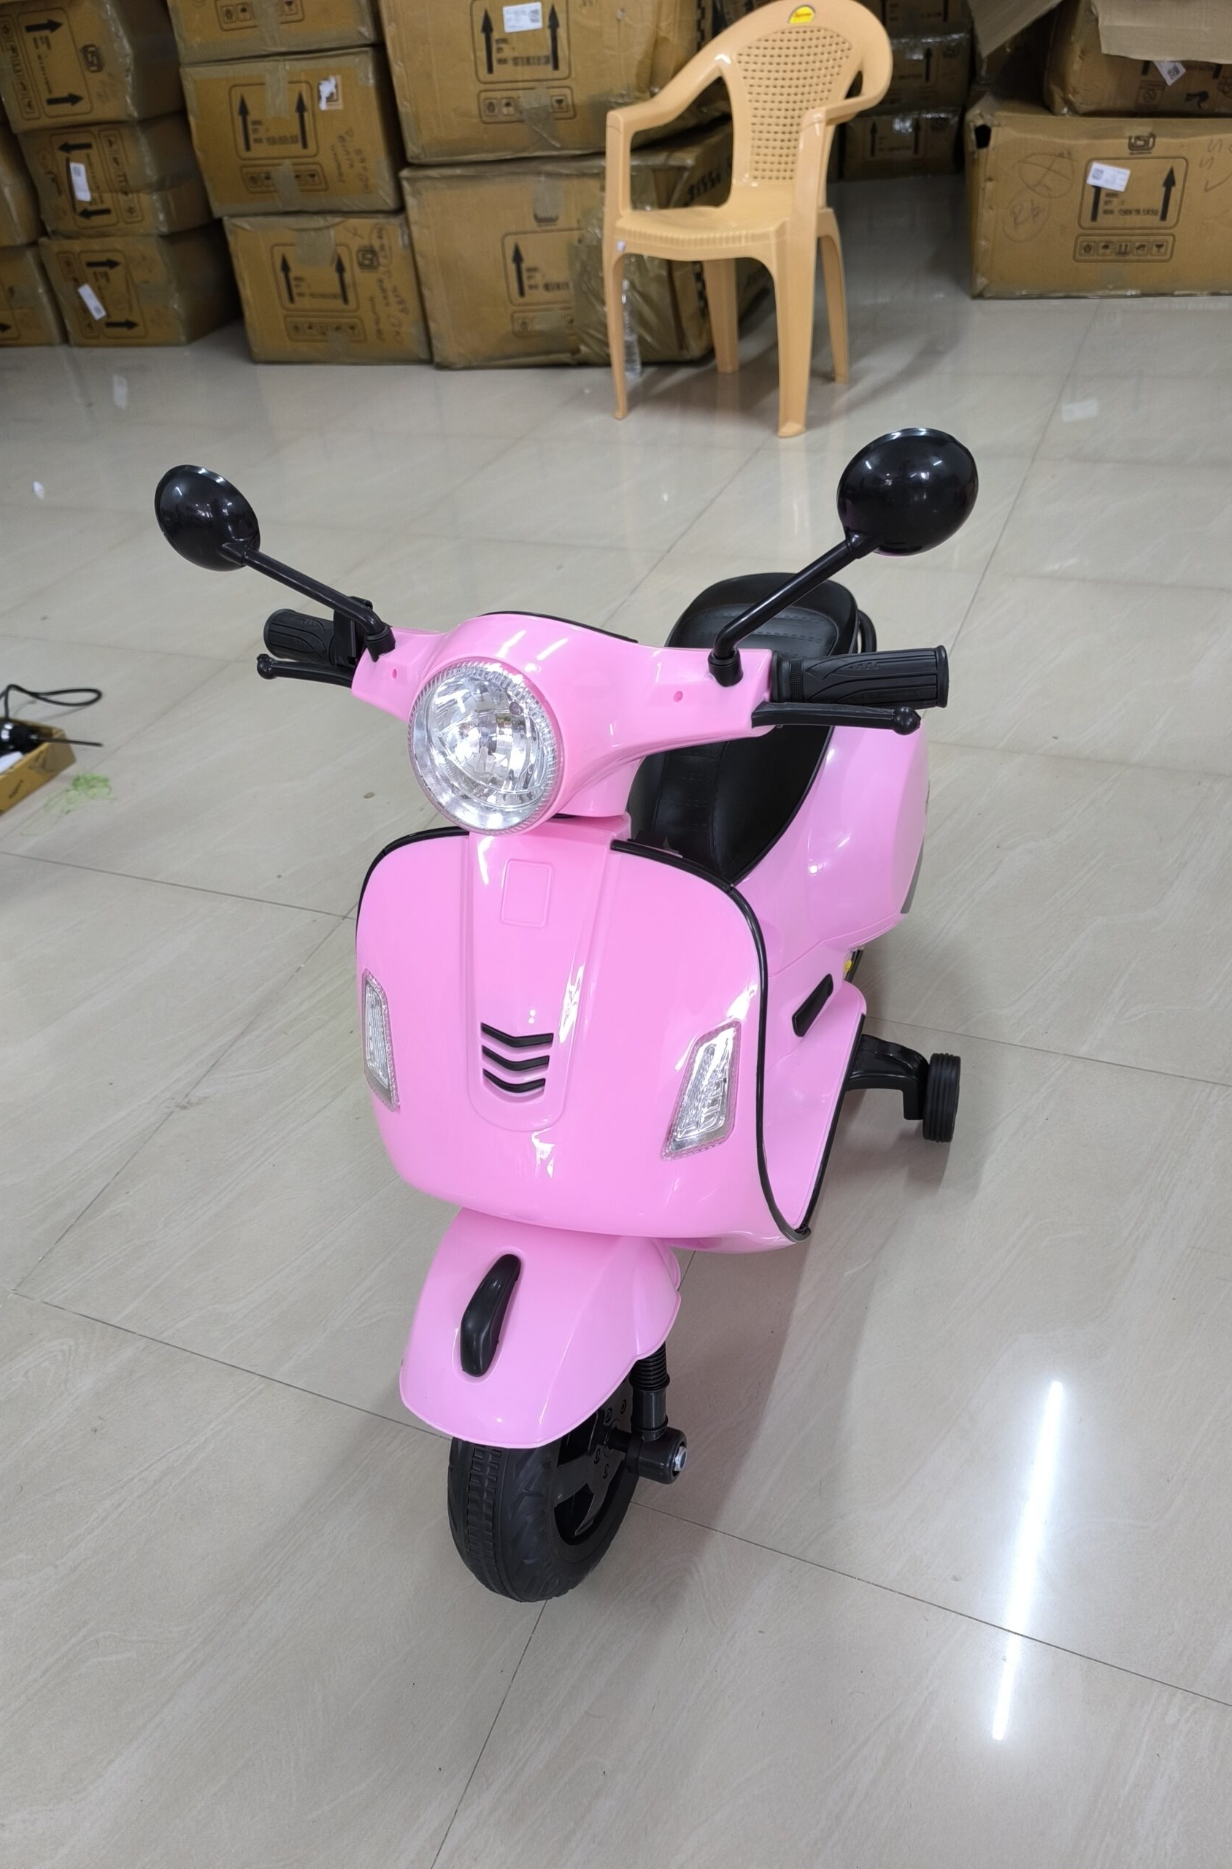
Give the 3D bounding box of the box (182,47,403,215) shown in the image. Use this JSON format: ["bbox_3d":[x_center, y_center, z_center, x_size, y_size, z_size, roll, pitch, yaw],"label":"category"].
[{"bbox_3d":[-0.801,-2.444,3.731,0.615,0.370,0.680,8,41,18],"label":"box"}]

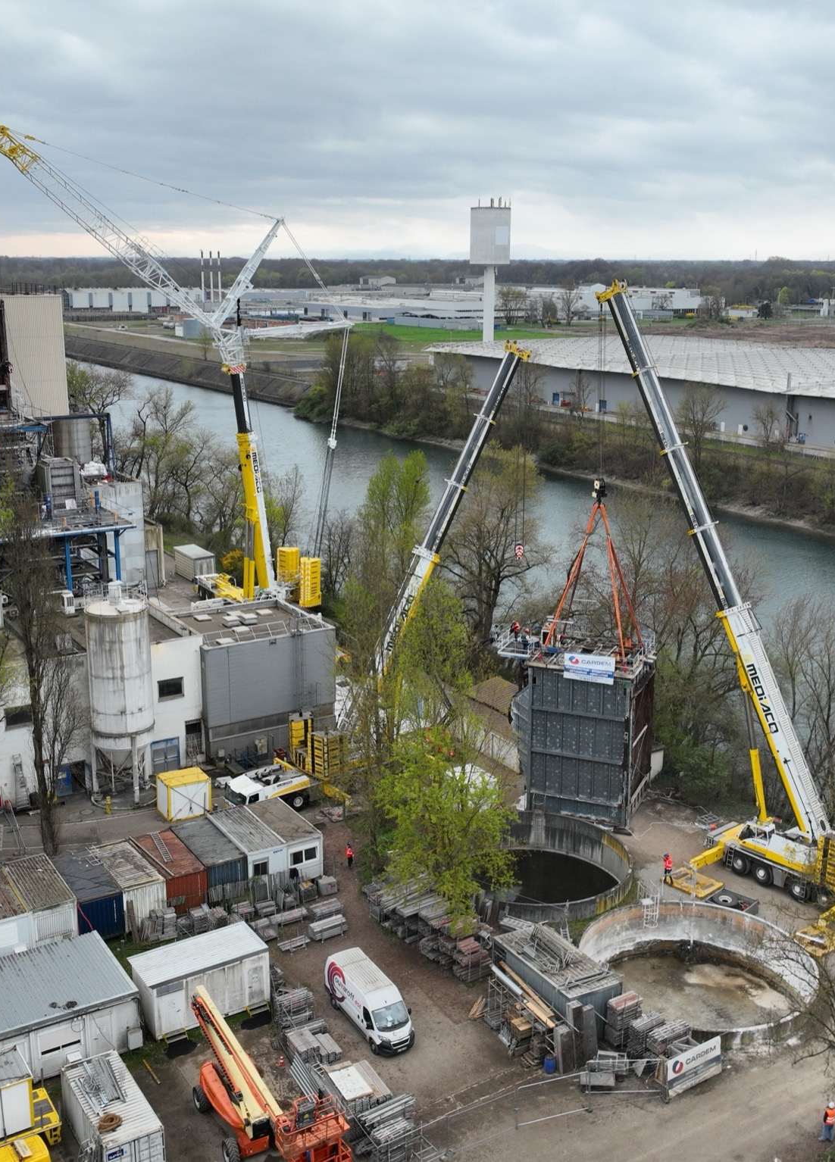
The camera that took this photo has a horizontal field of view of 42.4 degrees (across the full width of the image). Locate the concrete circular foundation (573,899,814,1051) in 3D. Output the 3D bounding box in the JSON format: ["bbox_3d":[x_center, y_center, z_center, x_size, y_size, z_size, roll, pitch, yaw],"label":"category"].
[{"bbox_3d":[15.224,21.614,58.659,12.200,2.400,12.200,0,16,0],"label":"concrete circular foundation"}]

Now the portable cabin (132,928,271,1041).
[{"bbox_3d":[-11.155,20.481,55.356,6.200,2.880,2.800,-9,18,-32],"label":"portable cabin"}]

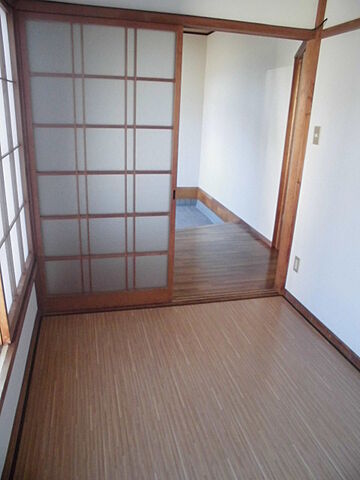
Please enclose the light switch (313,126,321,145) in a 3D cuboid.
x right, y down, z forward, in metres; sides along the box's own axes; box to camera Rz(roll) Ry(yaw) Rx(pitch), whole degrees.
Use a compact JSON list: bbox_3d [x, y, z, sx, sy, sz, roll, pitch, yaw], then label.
[{"bbox_3d":[0.911,-0.696,2.400,0.012,0.118,0.070,-2,20,-14],"label":"light switch"}]

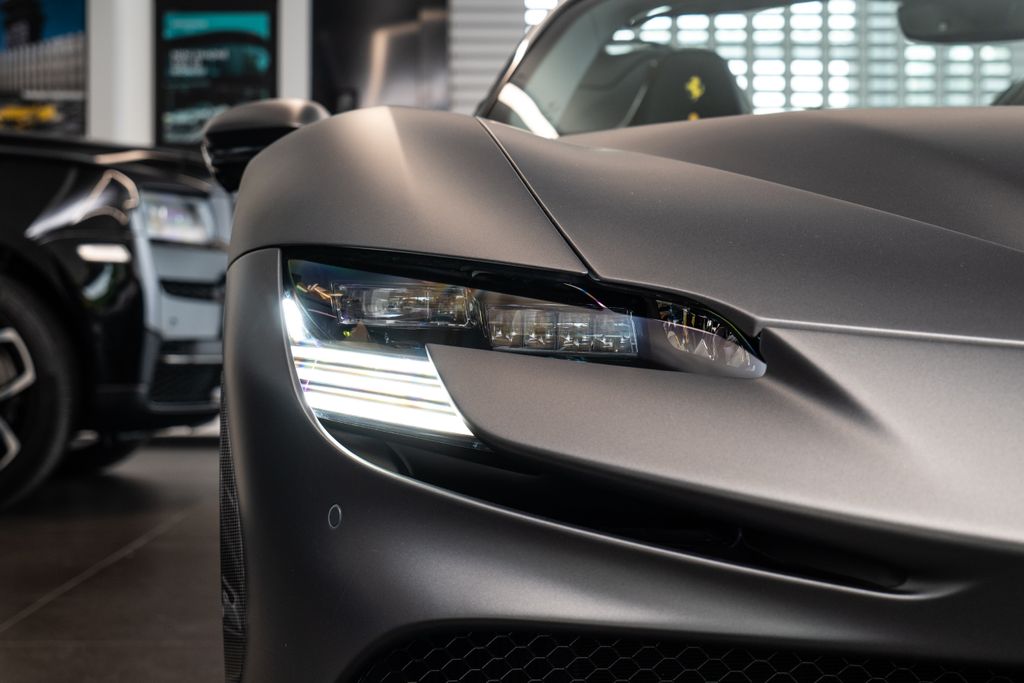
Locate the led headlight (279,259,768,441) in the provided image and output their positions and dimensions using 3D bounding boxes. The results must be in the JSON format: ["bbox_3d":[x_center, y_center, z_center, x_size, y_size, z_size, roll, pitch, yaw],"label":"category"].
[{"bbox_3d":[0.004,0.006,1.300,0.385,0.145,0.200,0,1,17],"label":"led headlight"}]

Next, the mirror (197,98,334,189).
[{"bbox_3d":[-0.338,-0.275,2.420,0.215,0.145,0.145,0,1,6],"label":"mirror"}]

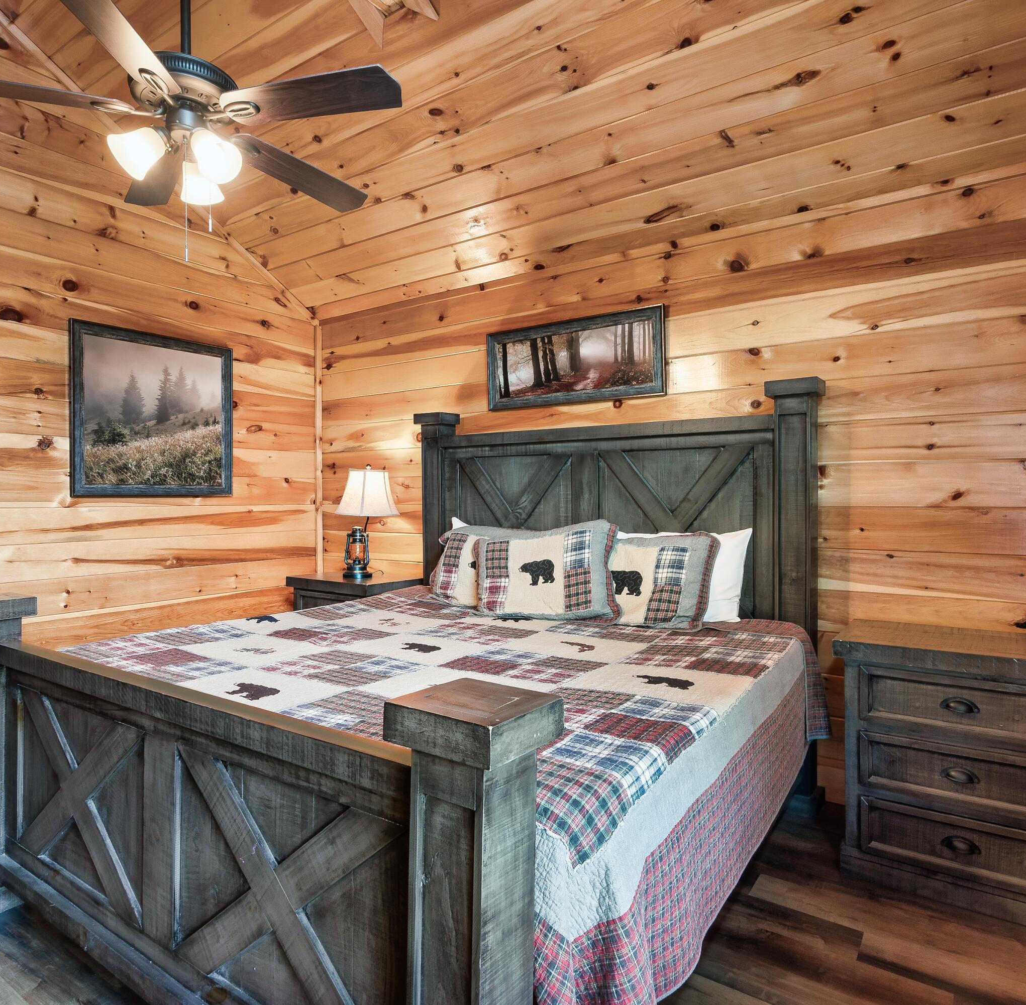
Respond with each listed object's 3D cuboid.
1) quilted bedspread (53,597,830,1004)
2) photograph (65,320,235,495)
[{"bbox_3d":[-0.187,0.688,2.326,2.054,0.525,1.894,0,0,34],"label":"quilted bedspread"},{"bbox_3d":[-1.965,-0.479,3.718,0.031,0.888,0.891,0,0,34],"label":"photograph"}]

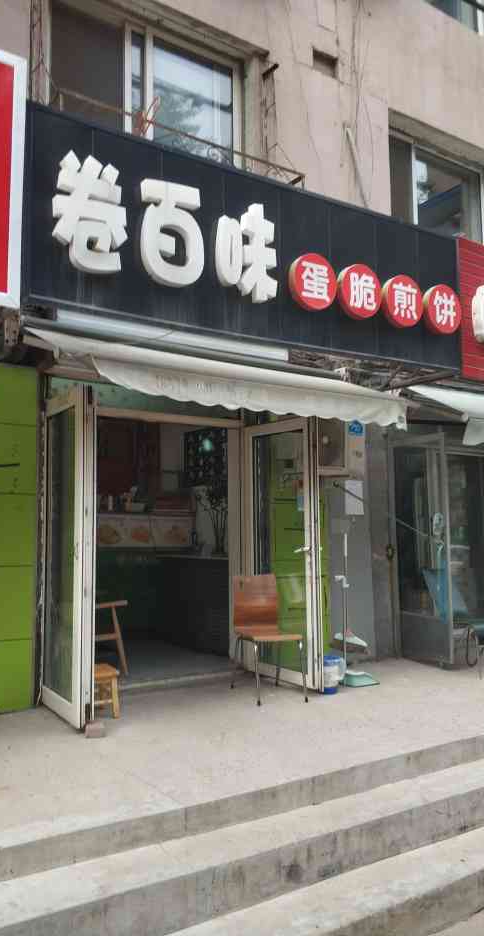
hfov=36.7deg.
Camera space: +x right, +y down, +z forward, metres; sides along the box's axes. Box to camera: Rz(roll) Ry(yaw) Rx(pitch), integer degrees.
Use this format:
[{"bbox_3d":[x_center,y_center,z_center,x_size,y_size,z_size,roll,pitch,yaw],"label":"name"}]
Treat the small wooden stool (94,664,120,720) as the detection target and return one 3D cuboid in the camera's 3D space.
[{"bbox_3d":[-0.943,1.436,4.649,0.260,0.280,0.280,3,-7,-34],"label":"small wooden stool"}]

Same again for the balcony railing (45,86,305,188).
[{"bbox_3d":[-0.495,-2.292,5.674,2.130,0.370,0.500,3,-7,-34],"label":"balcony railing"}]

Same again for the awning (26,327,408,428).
[{"bbox_3d":[-0.081,-0.703,5.615,3.060,0.640,0.860,3,-7,-34],"label":"awning"}]

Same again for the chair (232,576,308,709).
[{"bbox_3d":[0.183,1.212,5.264,0.390,0.830,0.580,1,-6,-16],"label":"chair"}]

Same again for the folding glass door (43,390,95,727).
[{"bbox_3d":[-1.122,0.539,4.709,0.100,2.040,0.840,3,-7,-31],"label":"folding glass door"}]

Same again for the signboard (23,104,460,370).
[{"bbox_3d":[0.320,-1.605,5.639,3.980,1.270,0.200,3,-7,-32],"label":"signboard"}]

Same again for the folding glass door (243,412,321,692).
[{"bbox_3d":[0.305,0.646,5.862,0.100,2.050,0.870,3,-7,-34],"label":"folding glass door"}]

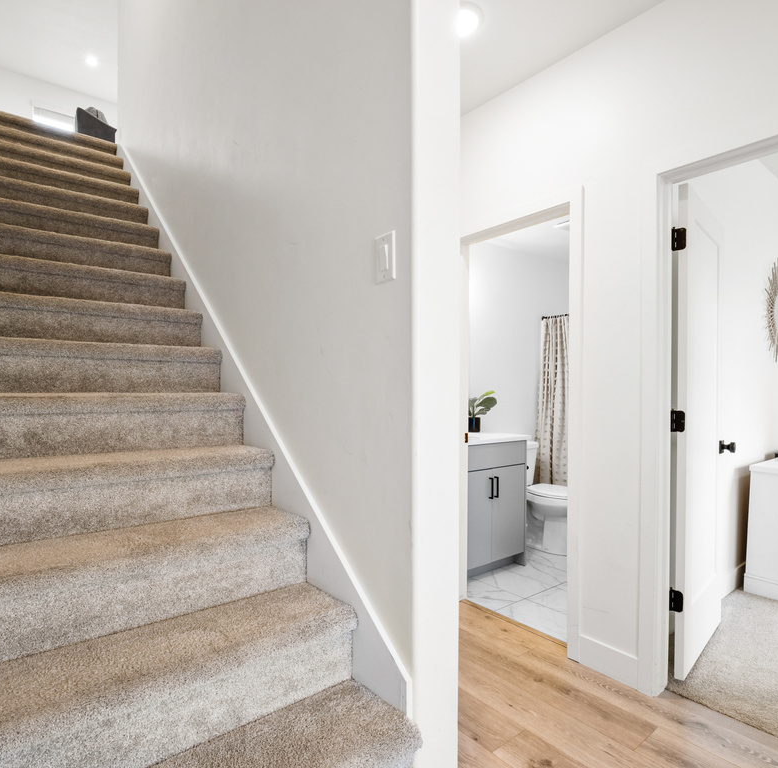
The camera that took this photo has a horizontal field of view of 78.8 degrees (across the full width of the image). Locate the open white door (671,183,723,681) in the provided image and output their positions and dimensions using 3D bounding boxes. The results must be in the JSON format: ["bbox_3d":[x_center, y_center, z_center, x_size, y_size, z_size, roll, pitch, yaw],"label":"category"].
[{"bbox_3d":[1.451,0.197,2.191,0.040,2.020,0.745,0,0,45],"label":"open white door"}]

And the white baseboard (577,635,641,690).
[{"bbox_3d":[0.932,1.184,2.037,0.016,0.125,0.250,0,0,-38],"label":"white baseboard"}]

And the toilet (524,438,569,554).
[{"bbox_3d":[1.191,0.860,3.743,0.420,0.770,0.700,0,0,-38],"label":"toilet"}]

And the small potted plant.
[{"bbox_3d":[0.647,0.202,3.480,0.230,0.310,0.230,0,0,0],"label":"small potted plant"}]

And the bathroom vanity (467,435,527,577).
[{"bbox_3d":[0.527,0.797,3.240,0.705,0.890,0.570,0,0,-38],"label":"bathroom vanity"}]

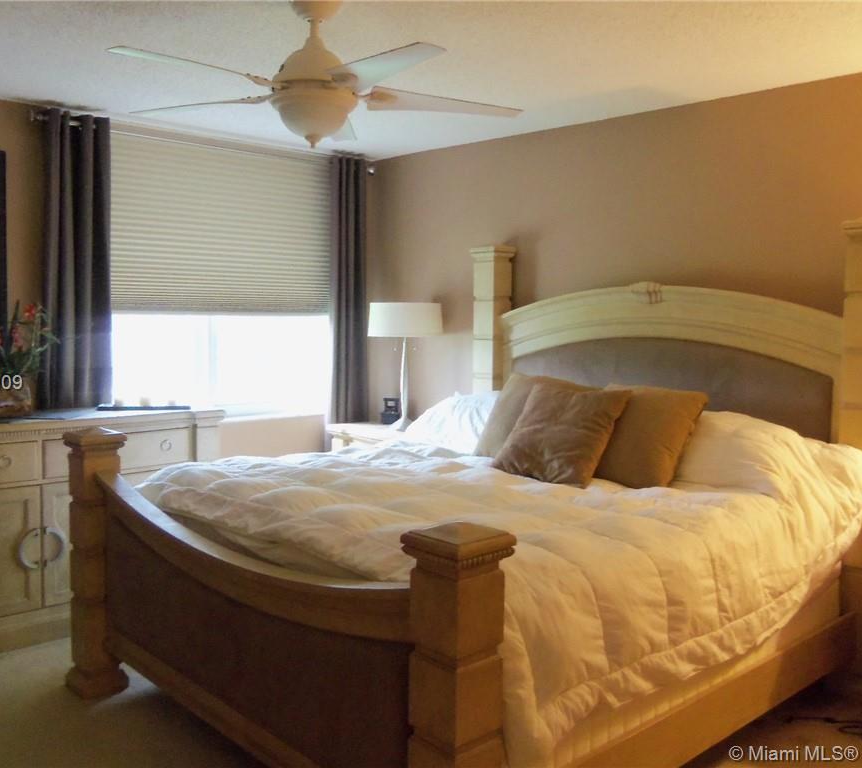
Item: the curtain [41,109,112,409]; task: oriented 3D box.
[{"bbox_3d":[-1.796,-0.146,4.218,0.308,2.417,0.112,-3,5,-43],"label":"curtain"}]

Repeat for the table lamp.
[{"bbox_3d":[-0.150,-0.103,4.956,0.442,0.766,0.442,1,4,0],"label":"table lamp"}]

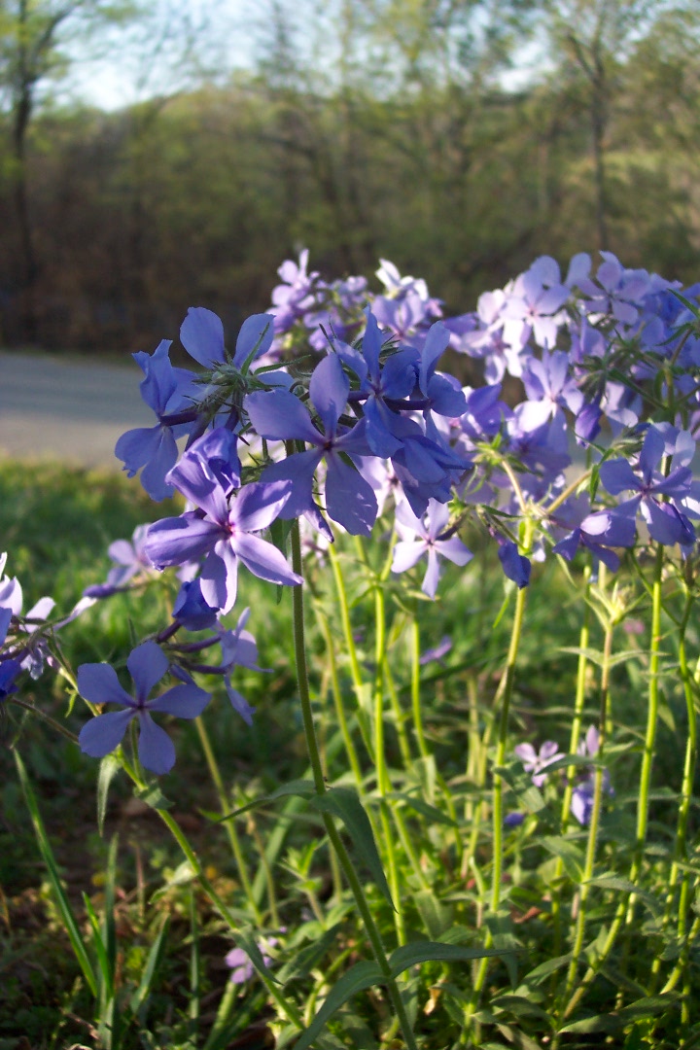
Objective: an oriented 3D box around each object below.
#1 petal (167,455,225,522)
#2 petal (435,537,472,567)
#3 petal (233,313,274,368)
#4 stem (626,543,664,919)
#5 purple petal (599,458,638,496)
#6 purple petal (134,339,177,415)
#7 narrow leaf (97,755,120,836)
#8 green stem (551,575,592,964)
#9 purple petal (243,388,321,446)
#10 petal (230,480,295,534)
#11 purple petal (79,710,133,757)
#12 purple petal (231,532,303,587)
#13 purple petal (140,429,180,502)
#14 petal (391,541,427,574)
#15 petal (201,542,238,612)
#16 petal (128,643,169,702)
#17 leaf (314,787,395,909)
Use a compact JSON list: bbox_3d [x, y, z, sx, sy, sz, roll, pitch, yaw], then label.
[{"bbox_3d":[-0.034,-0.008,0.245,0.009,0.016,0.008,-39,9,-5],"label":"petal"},{"bbox_3d":[0.036,0.009,0.386,0.015,0.008,0.003,24,-8,-4],"label":"petal"},{"bbox_3d":[-0.024,-0.046,0.275,0.009,0.015,0.006,25,0,-3],"label":"petal"},{"bbox_3d":[0.100,0.071,0.371,0.005,0.132,0.004,1,10,0],"label":"stem"},{"bbox_3d":[0.087,-0.016,0.360,0.014,0.011,0.006,21,-3,-6],"label":"purple petal"},{"bbox_3d":[-0.046,-0.035,0.265,0.006,0.018,0.012,0,5,39],"label":"purple petal"},{"bbox_3d":[-0.057,0.063,0.260,0.004,0.019,0.004,-4,-17,23],"label":"narrow leaf"},{"bbox_3d":[0.082,0.090,0.413,0.005,0.154,0.004,3,10,0],"label":"green stem"},{"bbox_3d":[-0.015,-0.023,0.250,0.019,0.011,0.004,27,8,3],"label":"purple petal"},{"bbox_3d":[-0.020,-0.004,0.250,0.017,0.009,0.005,-33,2,8],"label":"petal"},{"bbox_3d":[-0.054,0.045,0.245,0.015,0.009,0.003,-34,-8,4],"label":"purple petal"},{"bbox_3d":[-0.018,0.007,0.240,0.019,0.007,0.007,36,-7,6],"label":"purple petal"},{"bbox_3d":[-0.045,-0.014,0.265,0.011,0.018,0.004,13,-8,-40],"label":"purple petal"},{"bbox_3d":[0.021,0.010,0.385,0.015,0.008,0.003,-36,-7,-4],"label":"petal"},{"bbox_3d":[-0.028,0.012,0.250,0.009,0.016,0.005,7,11,-1],"label":"petal"},{"bbox_3d":[-0.056,0.040,0.300,0.011,0.016,0.004,8,0,3],"label":"petal"},{"bbox_3d":[0.002,0.066,0.228,0.008,0.007,0.026,-18,62,-28],"label":"leaf"}]

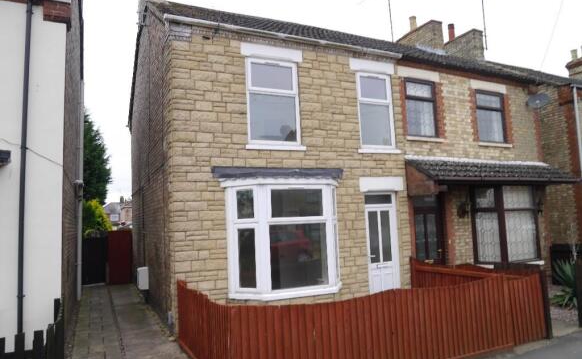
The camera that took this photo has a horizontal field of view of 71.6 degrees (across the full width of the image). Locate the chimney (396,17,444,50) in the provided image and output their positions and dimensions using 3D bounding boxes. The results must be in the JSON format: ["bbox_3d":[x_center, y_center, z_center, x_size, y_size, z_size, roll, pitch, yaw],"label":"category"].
[{"bbox_3d":[4.641,-4.837,14.777,0.500,1.050,1.950,0,-6,-26],"label":"chimney"}]

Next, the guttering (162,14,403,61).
[{"bbox_3d":[0.161,-2.669,7.706,4.951,0.100,0.120,0,-6,-25],"label":"guttering"}]

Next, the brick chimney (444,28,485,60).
[{"bbox_3d":[6.467,-4.804,15.618,0.480,1.100,1.930,0,-6,-26],"label":"brick chimney"}]

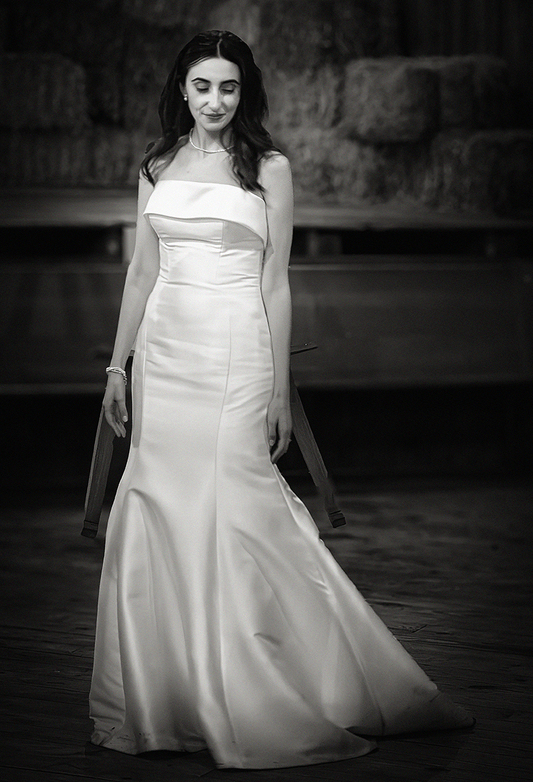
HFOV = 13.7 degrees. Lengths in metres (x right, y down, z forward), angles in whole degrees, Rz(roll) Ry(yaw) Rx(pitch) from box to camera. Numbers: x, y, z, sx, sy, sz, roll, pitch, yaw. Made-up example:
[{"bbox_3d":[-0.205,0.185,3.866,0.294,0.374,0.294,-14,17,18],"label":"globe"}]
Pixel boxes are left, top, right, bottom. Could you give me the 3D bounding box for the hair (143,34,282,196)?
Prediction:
[{"bbox_3d":[-0.134,-0.657,5.220,0.315,0.385,0.250,-2,7,-15],"label":"hair"}]

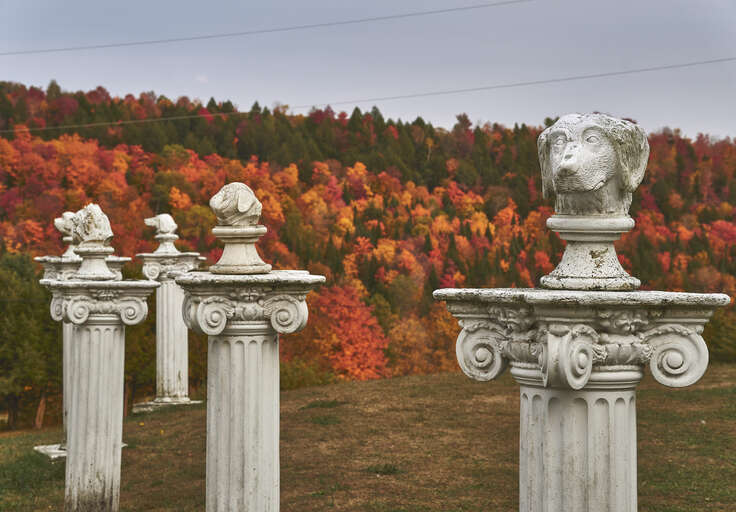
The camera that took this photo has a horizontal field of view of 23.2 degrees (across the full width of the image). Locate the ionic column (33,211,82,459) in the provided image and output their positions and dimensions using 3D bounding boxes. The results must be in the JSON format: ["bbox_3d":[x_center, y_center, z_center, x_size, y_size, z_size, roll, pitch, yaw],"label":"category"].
[{"bbox_3d":[-2.240,0.610,14.070,0.640,1.910,0.640,0,1,-37],"label":"ionic column"}]

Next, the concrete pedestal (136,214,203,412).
[{"bbox_3d":[-1.900,0.526,17.300,0.640,1.855,0.640,0,1,-11],"label":"concrete pedestal"}]

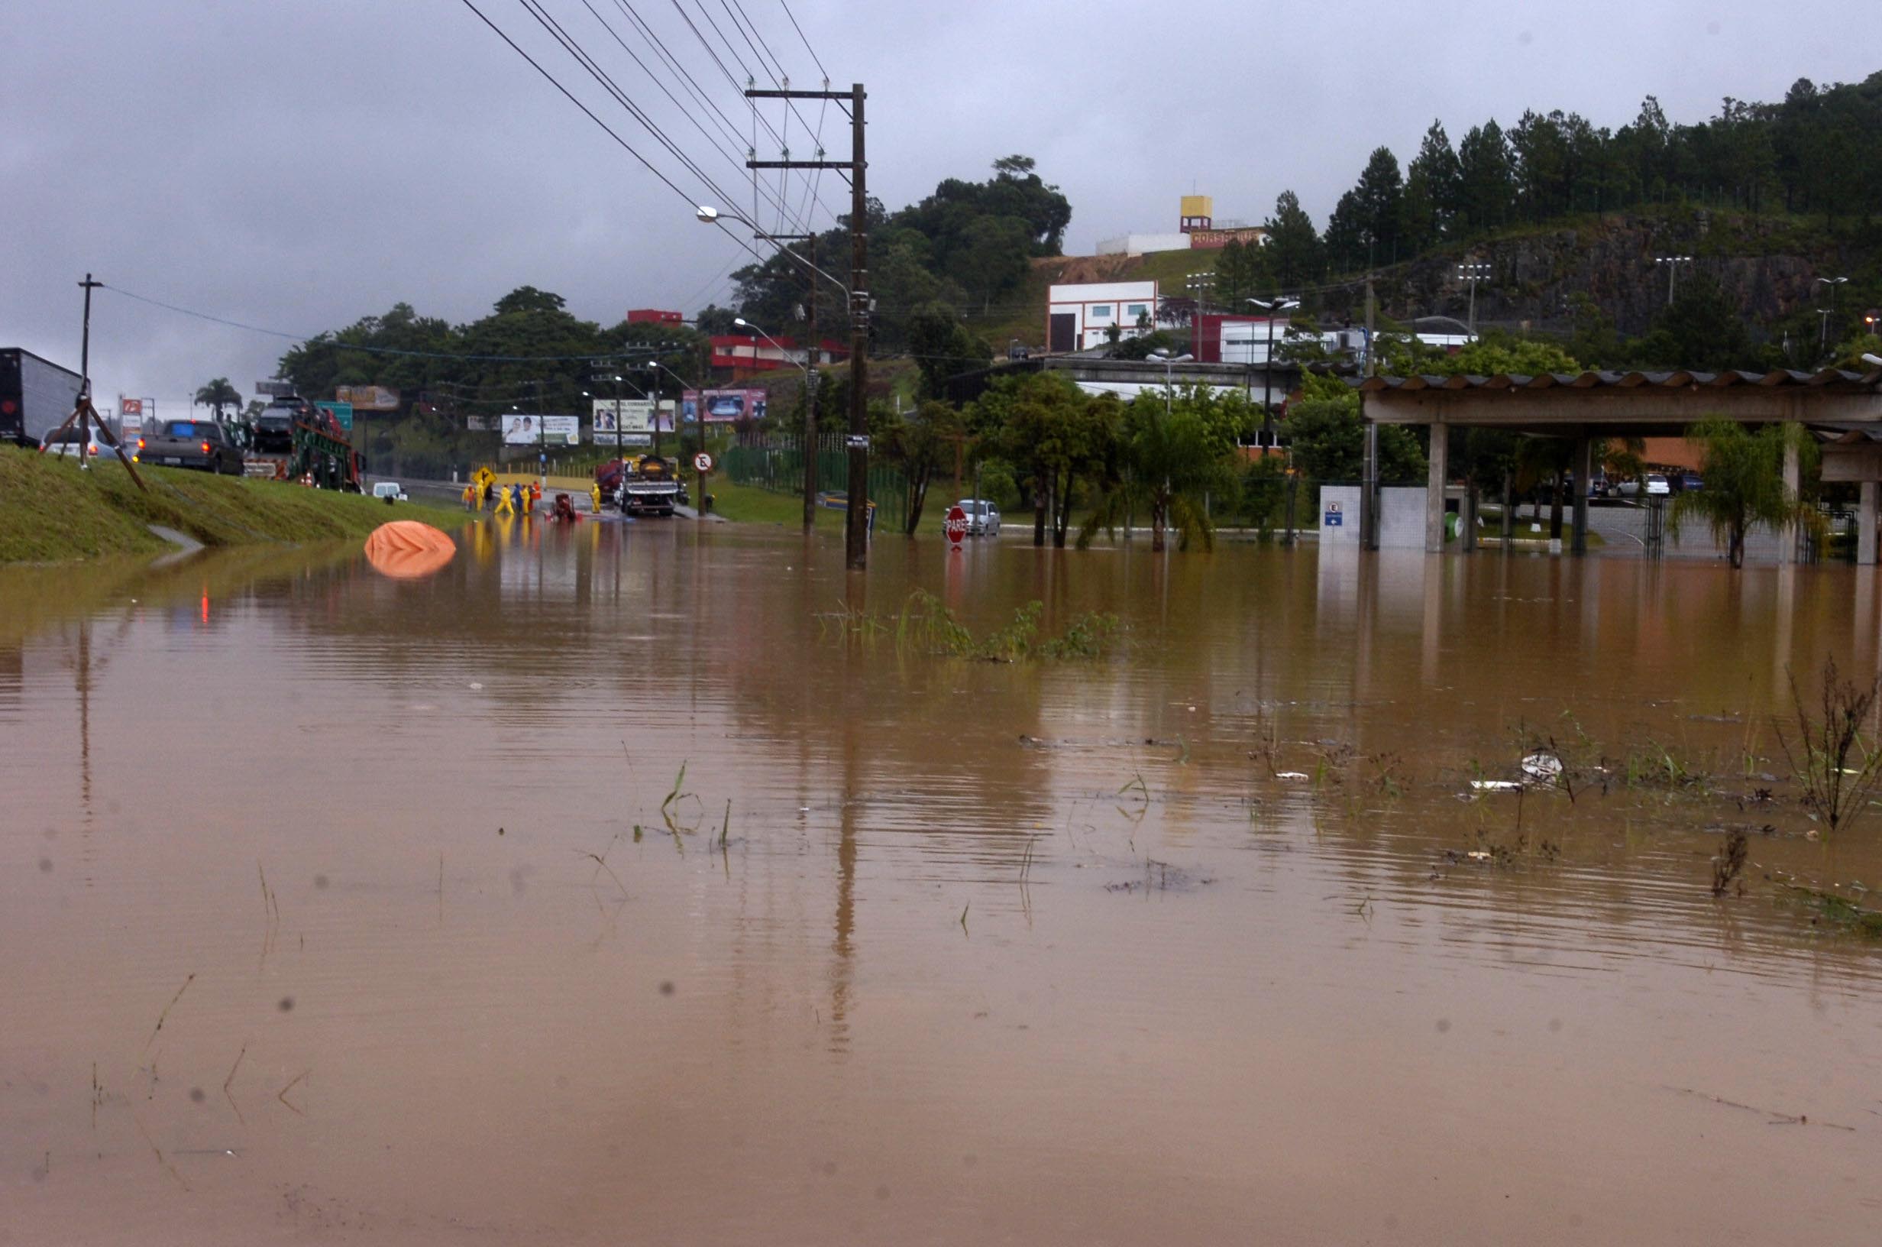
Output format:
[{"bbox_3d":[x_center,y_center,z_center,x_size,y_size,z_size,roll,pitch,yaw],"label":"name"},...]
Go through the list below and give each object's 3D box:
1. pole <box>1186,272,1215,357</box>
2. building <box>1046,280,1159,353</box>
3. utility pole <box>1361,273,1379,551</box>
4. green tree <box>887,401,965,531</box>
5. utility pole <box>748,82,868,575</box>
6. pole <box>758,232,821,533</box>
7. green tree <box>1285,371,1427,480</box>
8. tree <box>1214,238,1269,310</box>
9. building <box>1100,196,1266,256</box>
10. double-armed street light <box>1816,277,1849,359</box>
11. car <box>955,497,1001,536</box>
[{"bbox_3d":[21.614,-24.798,200.041,2.800,9.000,0.800,4,4,41],"label":"pole"},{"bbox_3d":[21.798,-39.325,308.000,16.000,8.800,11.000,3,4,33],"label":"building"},{"bbox_3d":[14.021,-6.874,78.500,0.340,9.300,0.340,1,3,0],"label":"utility pole"},{"bbox_3d":[-0.542,-5.718,88.500,3.100,5.100,3.000,1,3,0],"label":"green tree"},{"bbox_3d":[-2.306,-4.909,41.513,2.100,8.800,0.400,1,3,-6],"label":"utility pole"},{"bbox_3d":[-5.201,-8.185,82.003,2.150,10.400,0.400,1,3,-7],"label":"pole"},{"bbox_3d":[16.386,-6.836,95.000,5.600,6.300,5.400,1,3,0],"label":"green tree"},{"bbox_3d":[35.530,-41.050,285.020,6.600,9.300,6.300,1,3,0],"label":"tree"},{"bbox_3d":[40.574,-66.963,405.000,27.000,10.000,13.000,3,4,24],"label":"building"},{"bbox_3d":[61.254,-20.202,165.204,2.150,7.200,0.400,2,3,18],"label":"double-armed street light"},{"bbox_3d":[1.210,-3.870,90.500,1.680,1.500,4.100,2,3,7],"label":"car"}]

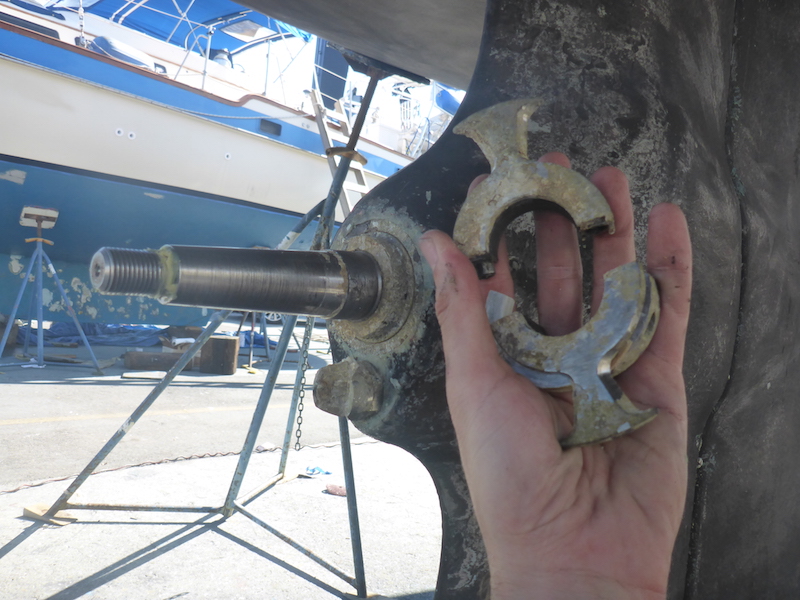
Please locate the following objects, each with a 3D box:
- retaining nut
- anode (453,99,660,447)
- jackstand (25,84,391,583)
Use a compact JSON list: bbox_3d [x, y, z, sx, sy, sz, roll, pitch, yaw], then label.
[{"bbox_3d":[-0.030,0.050,0.367,0.025,0.034,0.034,2,2,-43],"label":"retaining nut"},{"bbox_3d":[0.063,-0.013,0.264,0.068,0.135,0.034,-17,-9,24],"label":"anode"},{"bbox_3d":[-0.468,0.018,2.486,1.253,1.795,1.150,5,0,44],"label":"jackstand"}]

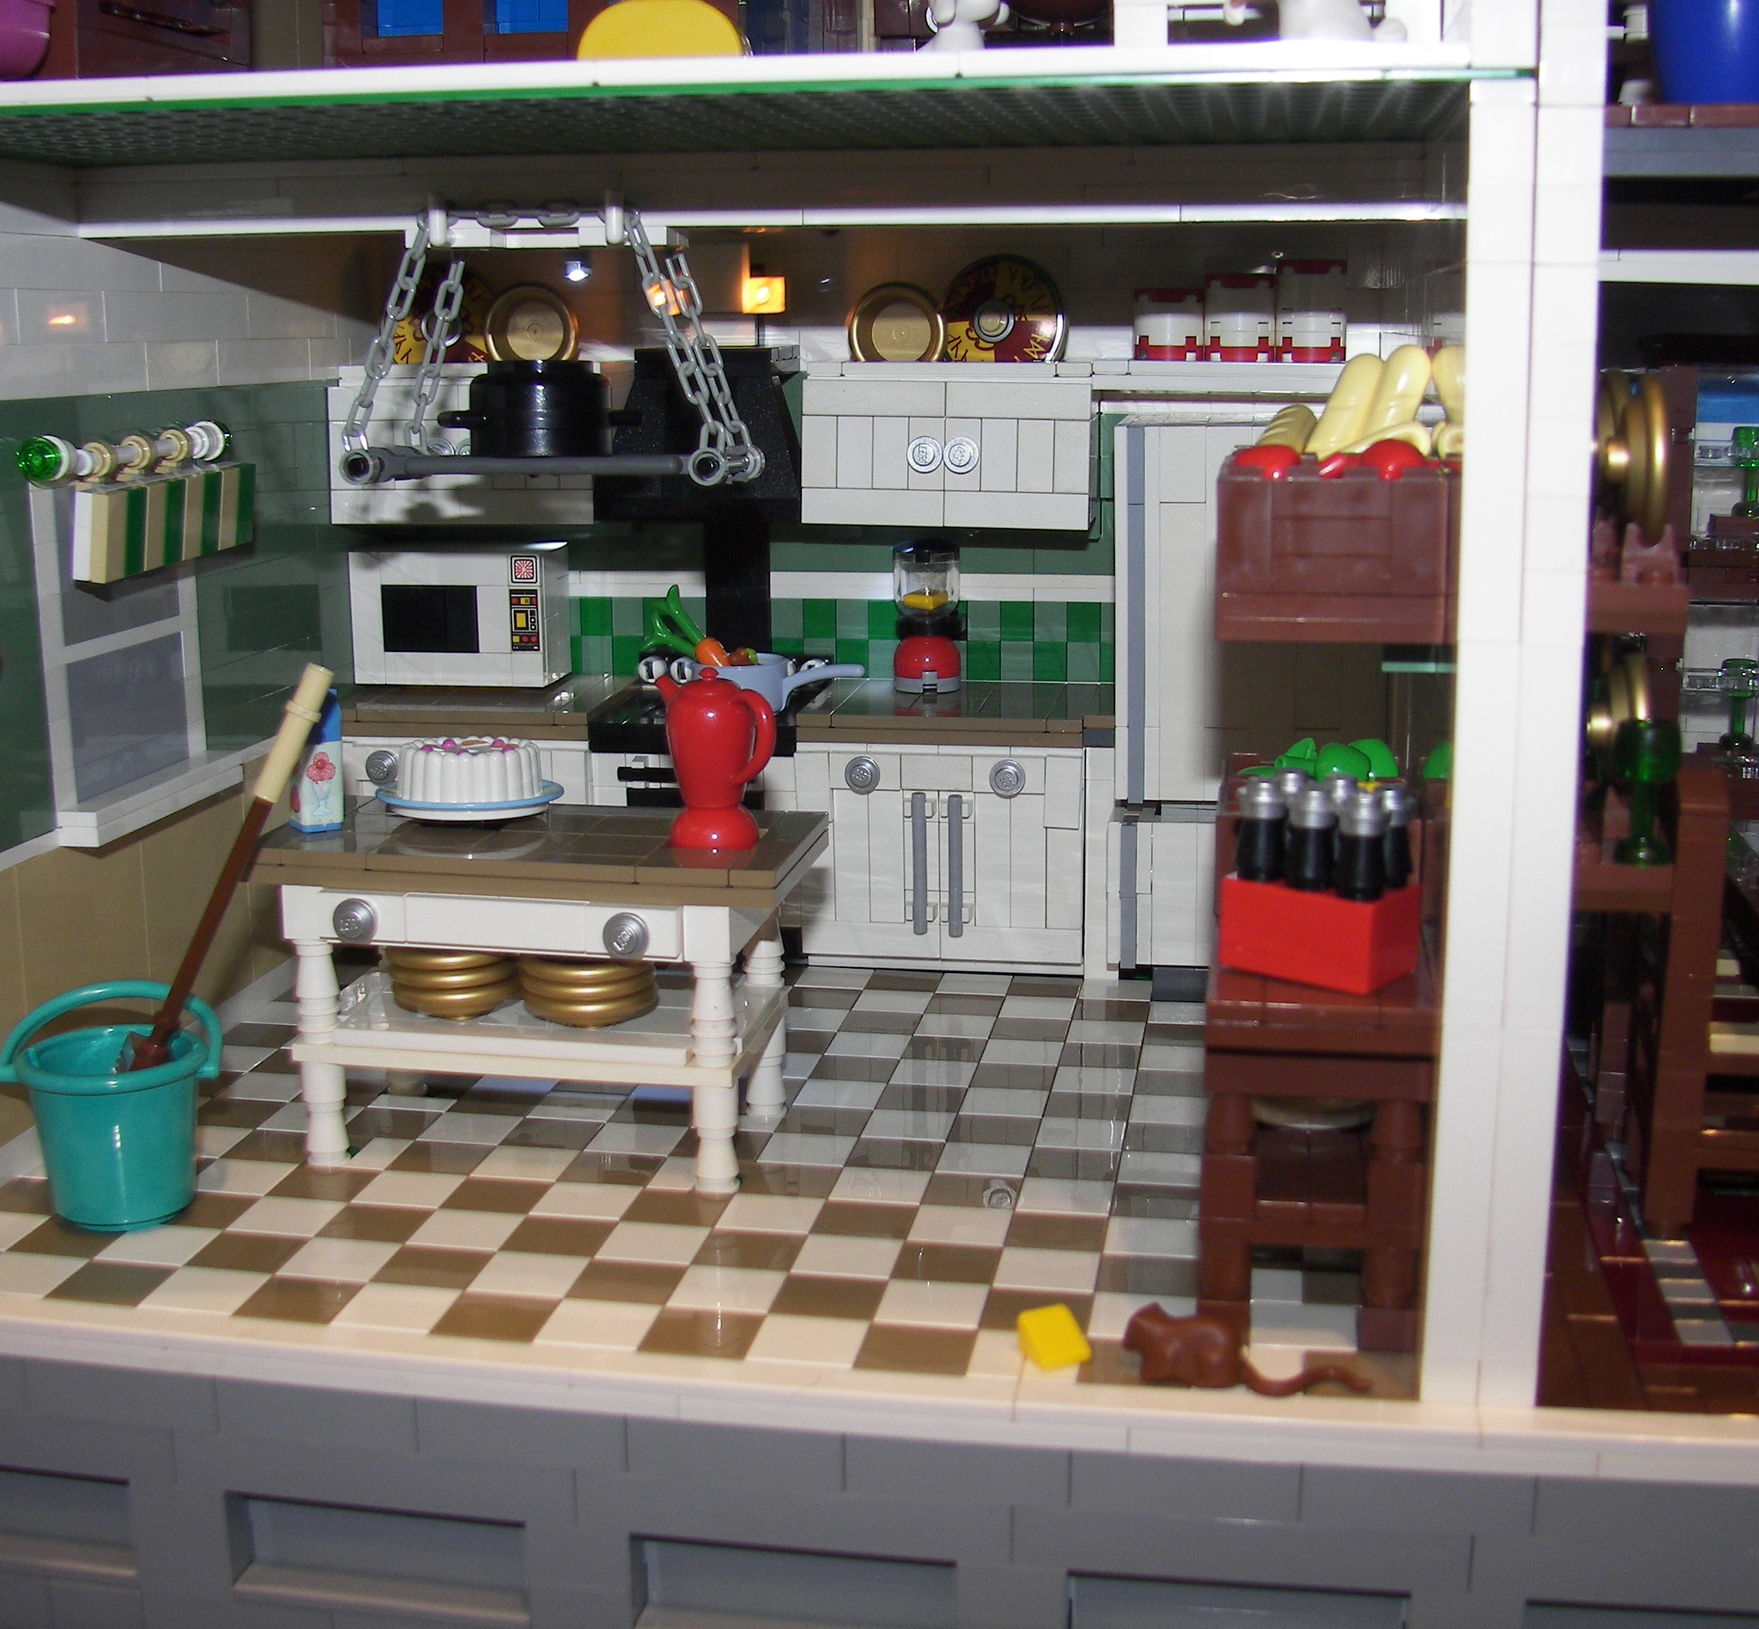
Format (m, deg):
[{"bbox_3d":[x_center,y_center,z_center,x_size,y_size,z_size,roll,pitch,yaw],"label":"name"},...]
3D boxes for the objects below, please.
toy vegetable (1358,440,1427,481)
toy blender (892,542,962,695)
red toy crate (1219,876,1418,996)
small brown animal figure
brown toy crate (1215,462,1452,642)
[{"bbox_3d":[0.072,-0.048,0.319,0.010,0.009,0.010,2,12,9],"label":"toy vegetable"},{"bbox_3d":[0.011,-0.047,0.530,0.016,0.035,0.016,2,12,9],"label":"toy blender"},{"bbox_3d":[0.063,0.016,0.325,0.024,0.013,0.016,9,15,39],"label":"red toy crate"},{"bbox_3d":[0.050,0.072,0.308,0.035,0.011,0.011,2,12,10],"label":"small brown animal figure"},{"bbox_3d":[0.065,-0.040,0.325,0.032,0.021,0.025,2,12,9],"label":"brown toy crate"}]

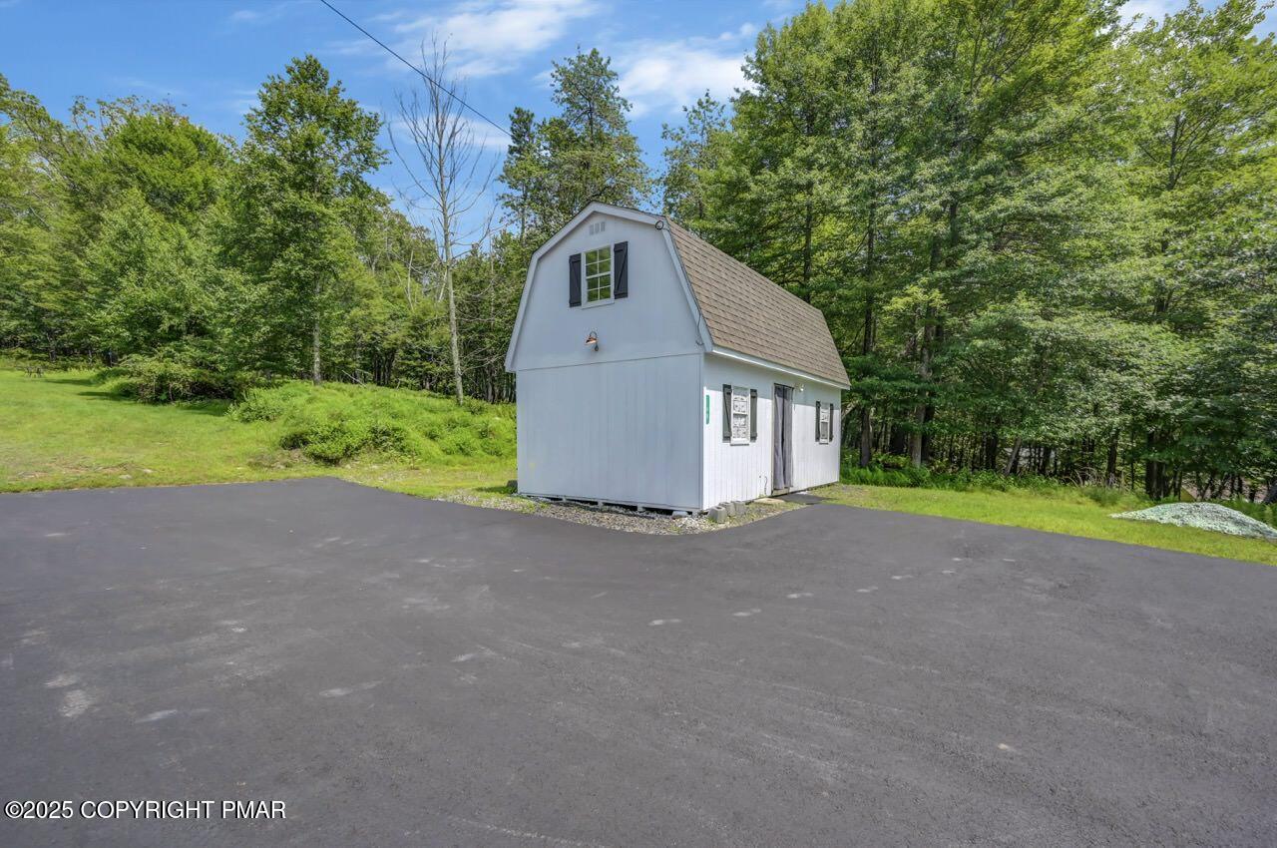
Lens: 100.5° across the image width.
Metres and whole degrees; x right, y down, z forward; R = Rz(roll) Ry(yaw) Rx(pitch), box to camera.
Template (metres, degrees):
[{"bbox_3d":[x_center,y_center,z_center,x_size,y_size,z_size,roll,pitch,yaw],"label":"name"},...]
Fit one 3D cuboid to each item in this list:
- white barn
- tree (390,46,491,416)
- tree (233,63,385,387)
[{"bbox_3d":[1.462,-1.145,12.473,4.721,5.468,7.657,0,-2,36],"label":"white barn"},{"bbox_3d":[-8.527,-8.743,23.000,4.145,15.571,4.021,0,-1,0],"label":"tree"},{"bbox_3d":[-16.229,-10.030,26.000,7.216,15.784,6.999,0,-1,0],"label":"tree"}]

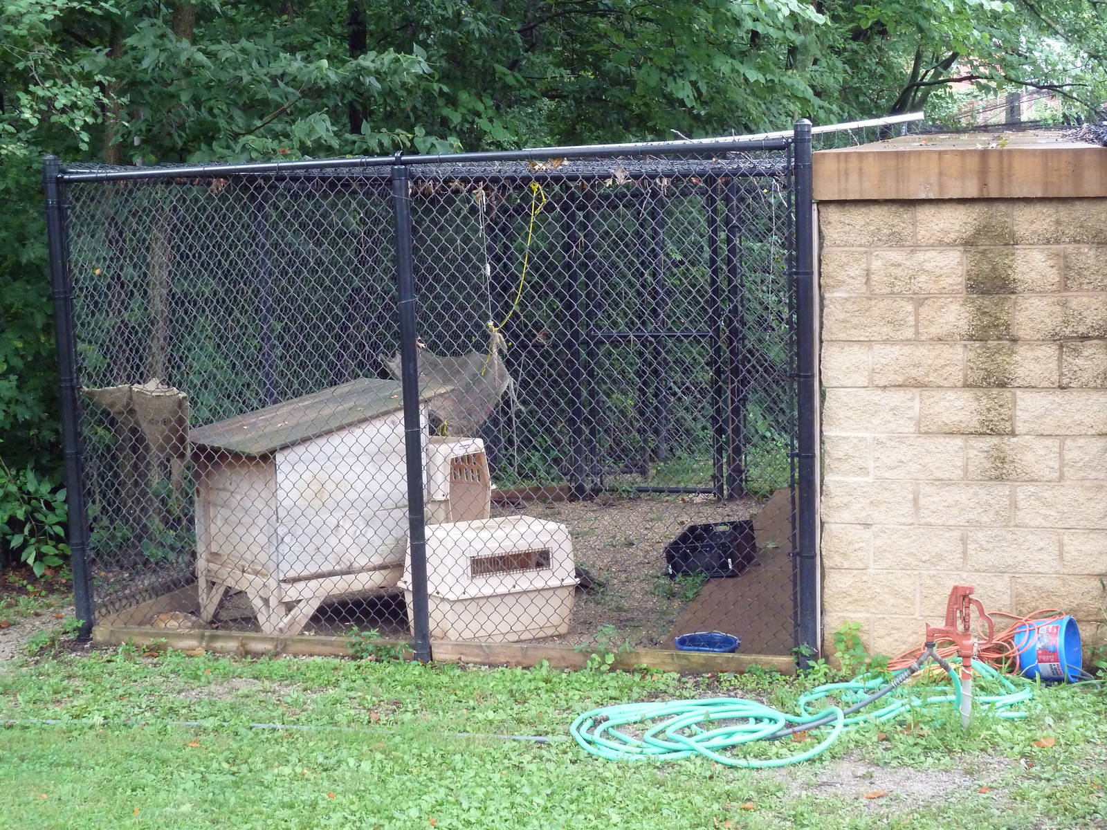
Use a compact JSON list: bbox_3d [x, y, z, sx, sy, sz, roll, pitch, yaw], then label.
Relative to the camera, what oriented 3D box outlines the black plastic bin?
[{"bbox_3d":[0.915,0.785,10.850,0.385,0.210,0.560,-5,6,18],"label":"black plastic bin"}]

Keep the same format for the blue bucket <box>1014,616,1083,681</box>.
[{"bbox_3d":[2.100,0.996,8.030,0.250,0.285,0.285,-3,6,36],"label":"blue bucket"}]

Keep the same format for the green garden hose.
[{"bbox_3d":[1.088,1.086,7.466,2.270,0.240,1.100,-6,10,-27],"label":"green garden hose"}]

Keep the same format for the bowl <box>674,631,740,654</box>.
[{"bbox_3d":[0.725,1.128,8.900,0.300,0.110,0.300,-2,8,0],"label":"bowl"}]

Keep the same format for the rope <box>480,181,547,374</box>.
[{"bbox_3d":[-0.230,-0.794,10.900,0.385,1.120,0.140,-2,8,-1],"label":"rope"}]

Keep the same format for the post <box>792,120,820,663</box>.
[{"bbox_3d":[1.114,-0.073,8.320,0.077,2.420,0.077,0,9,14],"label":"post"}]

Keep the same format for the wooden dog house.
[{"bbox_3d":[-1.255,0.458,9.945,1.250,1.200,0.850,-6,8,-42],"label":"wooden dog house"}]

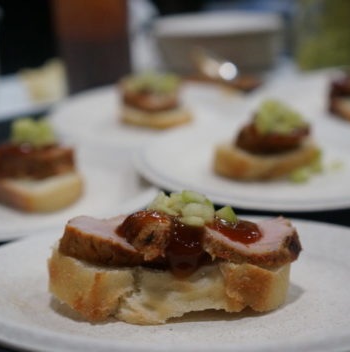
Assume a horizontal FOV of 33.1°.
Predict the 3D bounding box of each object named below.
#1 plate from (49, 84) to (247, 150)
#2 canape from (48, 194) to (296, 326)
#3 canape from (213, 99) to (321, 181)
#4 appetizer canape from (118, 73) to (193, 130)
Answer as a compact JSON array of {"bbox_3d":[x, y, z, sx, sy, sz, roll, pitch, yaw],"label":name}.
[{"bbox_3d":[-0.017,-0.046,0.466,0.163,0.015,0.163,0,22,0],"label":"plate"},{"bbox_3d":[0.000,0.022,0.192,0.077,0.037,0.042,-1,8,-4],"label":"canape"},{"bbox_3d":[0.049,-0.022,0.321,0.052,0.037,0.041,-3,21,-7],"label":"canape"},{"bbox_3d":[-0.015,-0.062,0.462,0.052,0.038,0.041,7,23,16],"label":"appetizer canape"}]

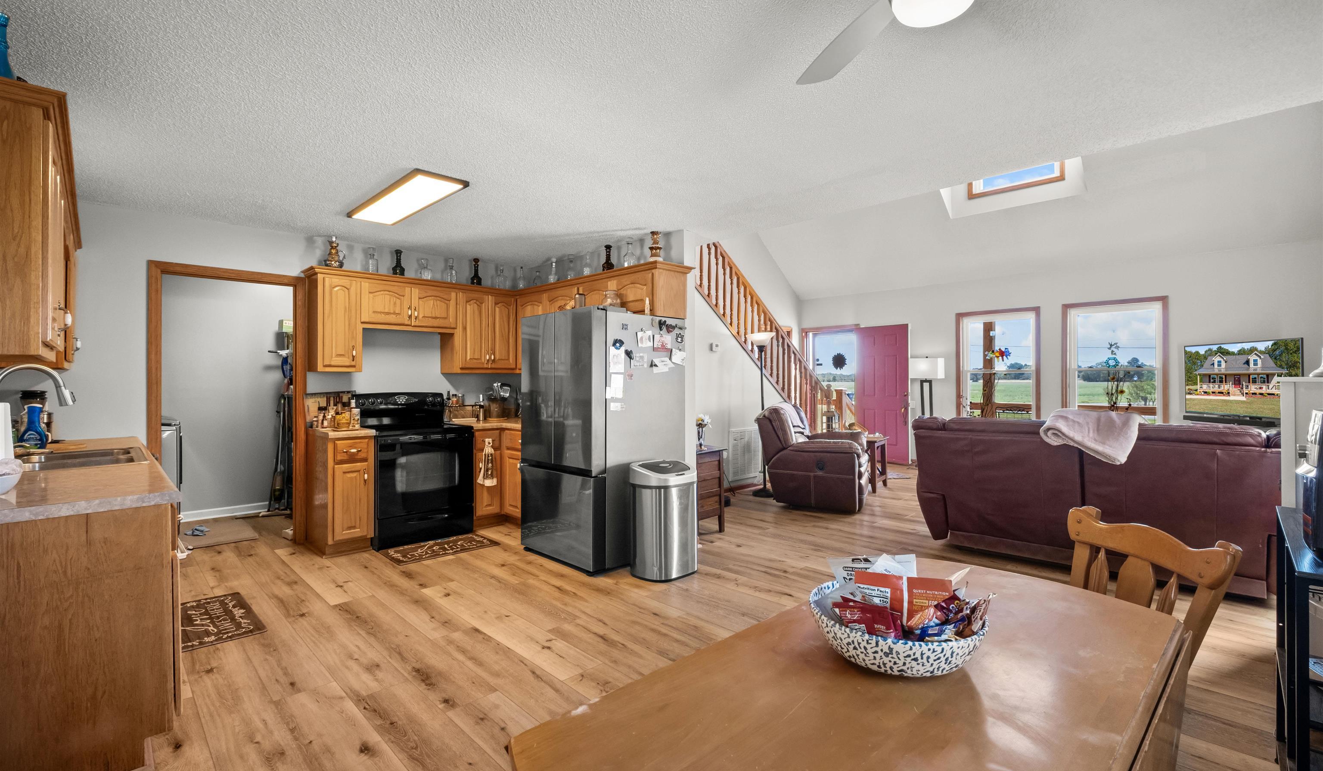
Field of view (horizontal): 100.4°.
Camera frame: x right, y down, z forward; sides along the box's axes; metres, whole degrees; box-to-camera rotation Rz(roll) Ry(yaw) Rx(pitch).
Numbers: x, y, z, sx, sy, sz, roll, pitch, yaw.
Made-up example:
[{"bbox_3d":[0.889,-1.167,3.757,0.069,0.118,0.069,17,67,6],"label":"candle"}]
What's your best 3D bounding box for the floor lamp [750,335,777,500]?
[{"bbox_3d":[1.145,0.314,6.207,0.300,1.830,0.300,0,0,0],"label":"floor lamp"}]

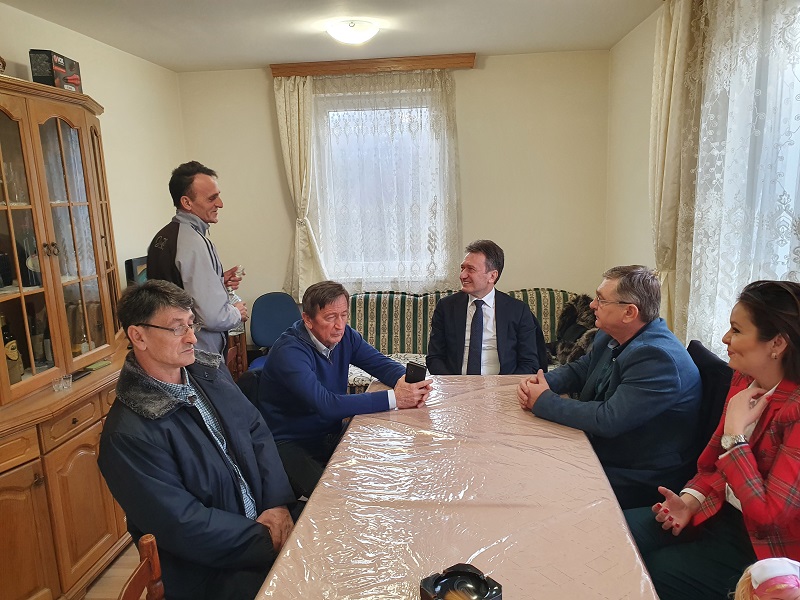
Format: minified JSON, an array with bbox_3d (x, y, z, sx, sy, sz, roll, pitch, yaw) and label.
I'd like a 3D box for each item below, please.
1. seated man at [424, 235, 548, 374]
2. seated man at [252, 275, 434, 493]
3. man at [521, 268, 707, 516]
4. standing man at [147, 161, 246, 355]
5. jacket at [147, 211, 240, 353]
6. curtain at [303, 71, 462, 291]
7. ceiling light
[{"bbox_3d":[0.403,0.418,2.702,0.530,1.340,0.700,0,11,11],"label":"seated man"},{"bbox_3d":[-0.221,0.556,2.307,0.660,1.270,0.540,4,13,31],"label":"seated man"},{"bbox_3d":[0.724,0.533,2.101,0.620,1.310,0.530,-3,11,-1],"label":"man"},{"bbox_3d":[-0.837,0.294,2.591,0.390,1.730,0.480,-9,12,-30],"label":"standing man"},{"bbox_3d":[-0.861,-0.020,2.532,0.350,0.660,0.460,-9,12,-30],"label":"jacket"},{"bbox_3d":[-0.101,-0.824,4.371,1.020,1.480,0.130,-2,11,2],"label":"curtain"},{"bbox_3d":[-0.253,-1.437,3.234,0.290,0.100,0.290,-1,11,6],"label":"ceiling light"}]

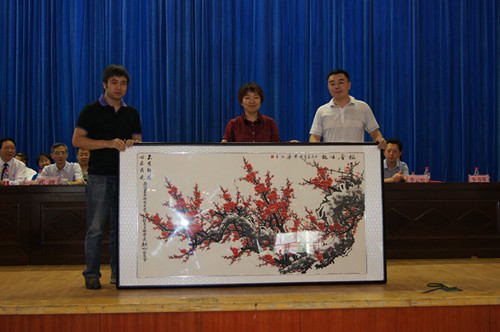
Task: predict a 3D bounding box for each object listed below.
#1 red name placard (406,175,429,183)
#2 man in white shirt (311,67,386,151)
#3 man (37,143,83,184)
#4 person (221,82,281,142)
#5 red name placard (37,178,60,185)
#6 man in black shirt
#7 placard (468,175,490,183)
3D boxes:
[{"bbox_3d":[1.710,0.138,6.380,0.210,0.088,0.060,0,1,-3],"label":"red name placard"},{"bbox_3d":[0.812,0.073,5.200,0.620,1.750,0.380,0,1,7],"label":"man in white shirt"},{"bbox_3d":[-1.963,0.335,6.520,0.520,1.200,0.680,0,1,-10],"label":"man"},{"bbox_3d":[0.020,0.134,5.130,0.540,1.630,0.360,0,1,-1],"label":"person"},{"bbox_3d":[-1.970,0.161,6.080,0.205,0.088,0.060,0,1,-3],"label":"red name placard"},{"bbox_3d":[-1.130,0.076,4.950,0.560,1.750,0.420,-1,1,-23],"label":"man in black shirt"},{"bbox_3d":[2.364,0.139,6.430,0.210,0.088,0.060,0,1,-3],"label":"placard"}]

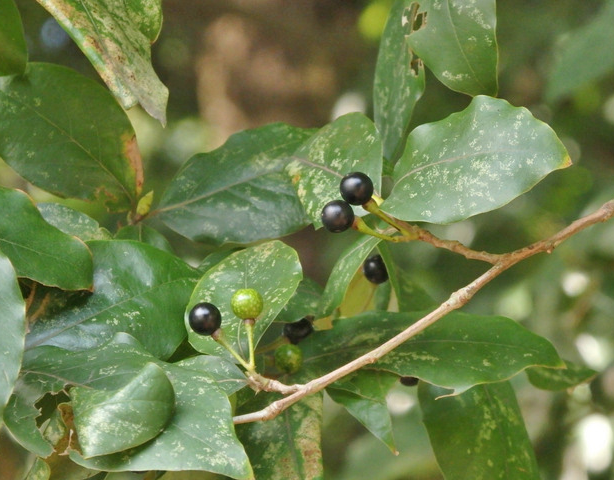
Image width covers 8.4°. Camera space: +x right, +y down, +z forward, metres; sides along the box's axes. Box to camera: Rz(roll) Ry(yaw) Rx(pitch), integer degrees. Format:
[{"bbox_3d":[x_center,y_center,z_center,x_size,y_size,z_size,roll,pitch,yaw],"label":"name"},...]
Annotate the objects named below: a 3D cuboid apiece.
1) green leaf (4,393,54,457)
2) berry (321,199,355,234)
[{"bbox_3d":[-0.094,0.062,1.400,0.015,0.023,0.005,-29,-24,-7],"label":"green leaf"},{"bbox_3d":[0.011,-0.008,1.400,0.011,0.011,0.011,0,10,0],"label":"berry"}]

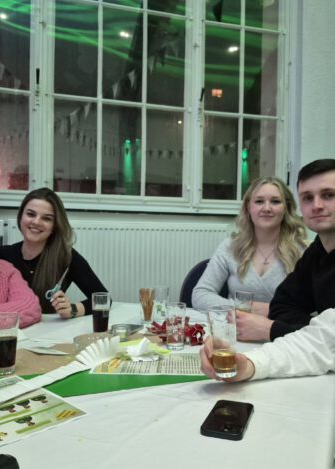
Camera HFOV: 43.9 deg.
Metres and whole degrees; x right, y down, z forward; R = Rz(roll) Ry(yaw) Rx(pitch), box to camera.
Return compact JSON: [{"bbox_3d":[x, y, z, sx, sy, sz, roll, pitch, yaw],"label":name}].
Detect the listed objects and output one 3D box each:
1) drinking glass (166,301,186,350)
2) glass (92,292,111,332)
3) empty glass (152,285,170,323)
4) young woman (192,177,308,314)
[{"bbox_3d":[0.025,0.279,1.265,0.062,0.137,0.062,1,1,0],"label":"drinking glass"},{"bbox_3d":[-0.235,0.274,1.467,0.064,0.135,0.064,1,1,0],"label":"glass"},{"bbox_3d":[-0.024,0.274,1.637,0.064,0.137,0.064,1,1,0],"label":"empty glass"},{"bbox_3d":[0.385,0.425,1.700,0.570,1.330,0.720,1,1,22],"label":"young woman"}]

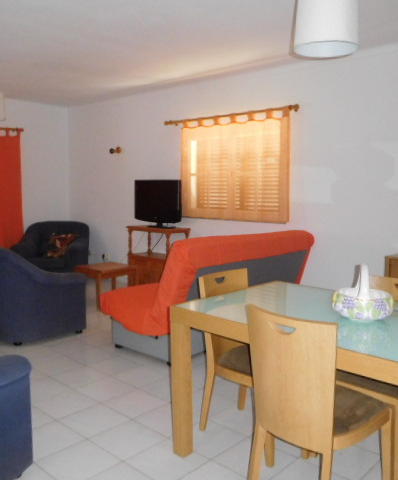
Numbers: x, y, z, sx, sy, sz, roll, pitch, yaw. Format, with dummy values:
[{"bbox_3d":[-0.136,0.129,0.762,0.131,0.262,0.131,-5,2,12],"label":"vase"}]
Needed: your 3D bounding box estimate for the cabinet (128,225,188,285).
[{"bbox_3d":[-0.502,0.278,5.950,0.820,0.855,0.430,6,8,42],"label":"cabinet"}]

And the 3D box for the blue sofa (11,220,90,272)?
[{"bbox_3d":[-2.090,0.192,6.550,0.930,0.870,0.860,0,6,-3],"label":"blue sofa"}]

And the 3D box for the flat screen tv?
[{"bbox_3d":[-0.508,-0.441,5.830,0.820,0.600,0.210,6,8,42],"label":"flat screen tv"}]

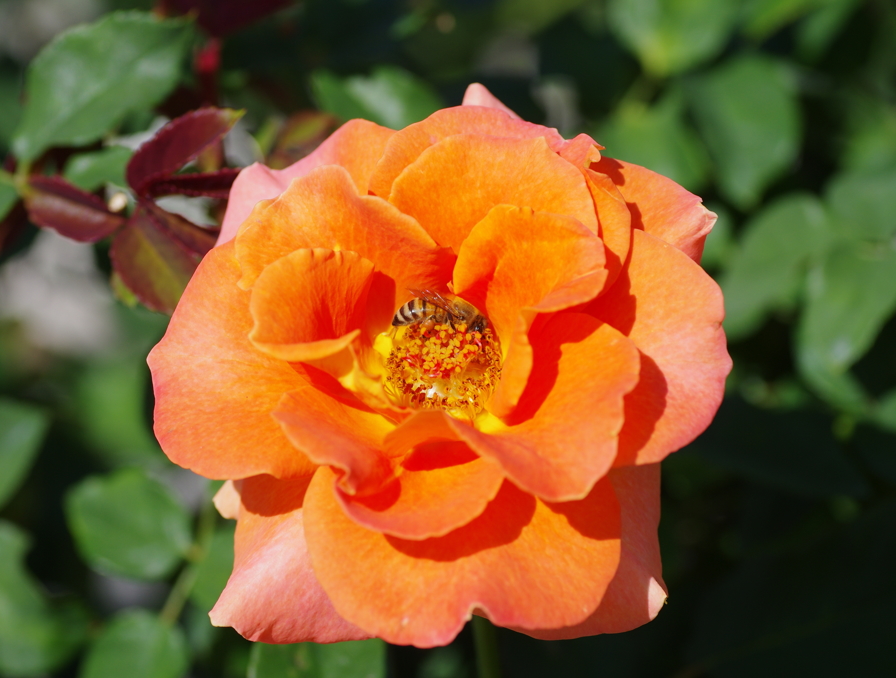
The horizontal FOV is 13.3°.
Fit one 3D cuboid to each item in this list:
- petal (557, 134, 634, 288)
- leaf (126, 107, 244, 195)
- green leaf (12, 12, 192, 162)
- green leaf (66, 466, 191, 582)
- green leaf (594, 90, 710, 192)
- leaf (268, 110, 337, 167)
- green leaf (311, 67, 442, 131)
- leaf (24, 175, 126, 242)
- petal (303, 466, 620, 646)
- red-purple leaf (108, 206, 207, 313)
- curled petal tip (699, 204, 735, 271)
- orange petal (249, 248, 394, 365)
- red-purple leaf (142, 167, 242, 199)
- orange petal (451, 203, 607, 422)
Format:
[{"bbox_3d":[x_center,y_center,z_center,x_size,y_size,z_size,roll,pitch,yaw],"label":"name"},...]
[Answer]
[{"bbox_3d":[0.021,-0.018,0.554,0.013,0.023,0.012,1,6,12],"label":"petal"},{"bbox_3d":[-0.043,-0.031,0.622,0.022,0.005,0.011,-37,64,-1],"label":"leaf"},{"bbox_3d":[-0.054,-0.039,0.598,0.036,0.008,0.019,-41,72,-16],"label":"green leaf"},{"bbox_3d":[-0.060,0.035,0.720,0.025,0.005,0.021,25,69,10],"label":"green leaf"},{"bbox_3d":[0.035,-0.033,0.665,0.019,0.007,0.023,-21,71,-8],"label":"green leaf"},{"bbox_3d":[-0.025,-0.032,0.640,0.010,0.008,0.016,36,71,15],"label":"leaf"},{"bbox_3d":[-0.014,-0.045,0.735,0.023,0.005,0.024,-36,71,-14],"label":"green leaf"},{"bbox_3d":[-0.058,-0.020,0.592,0.019,0.007,0.010,23,65,19],"label":"leaf"},{"bbox_3d":[0.002,0.031,0.553,0.046,0.014,0.030,-1,72,0],"label":"petal"},{"bbox_3d":[-0.044,-0.012,0.588,0.012,0.008,0.021,-32,70,-6],"label":"red-purple leaf"},{"bbox_3d":[0.038,-0.015,0.550,0.005,0.009,0.006,0,10,0],"label":"curled petal tip"},{"bbox_3d":[-0.018,-0.005,0.545,0.022,0.017,0.014,-2,6,-17],"label":"orange petal"},{"bbox_3d":[-0.041,-0.025,0.622,0.018,0.005,0.010,-11,44,-21],"label":"red-purple leaf"},{"bbox_3d":[0.012,-0.004,0.543,0.020,0.030,0.017,12,3,14],"label":"orange petal"}]

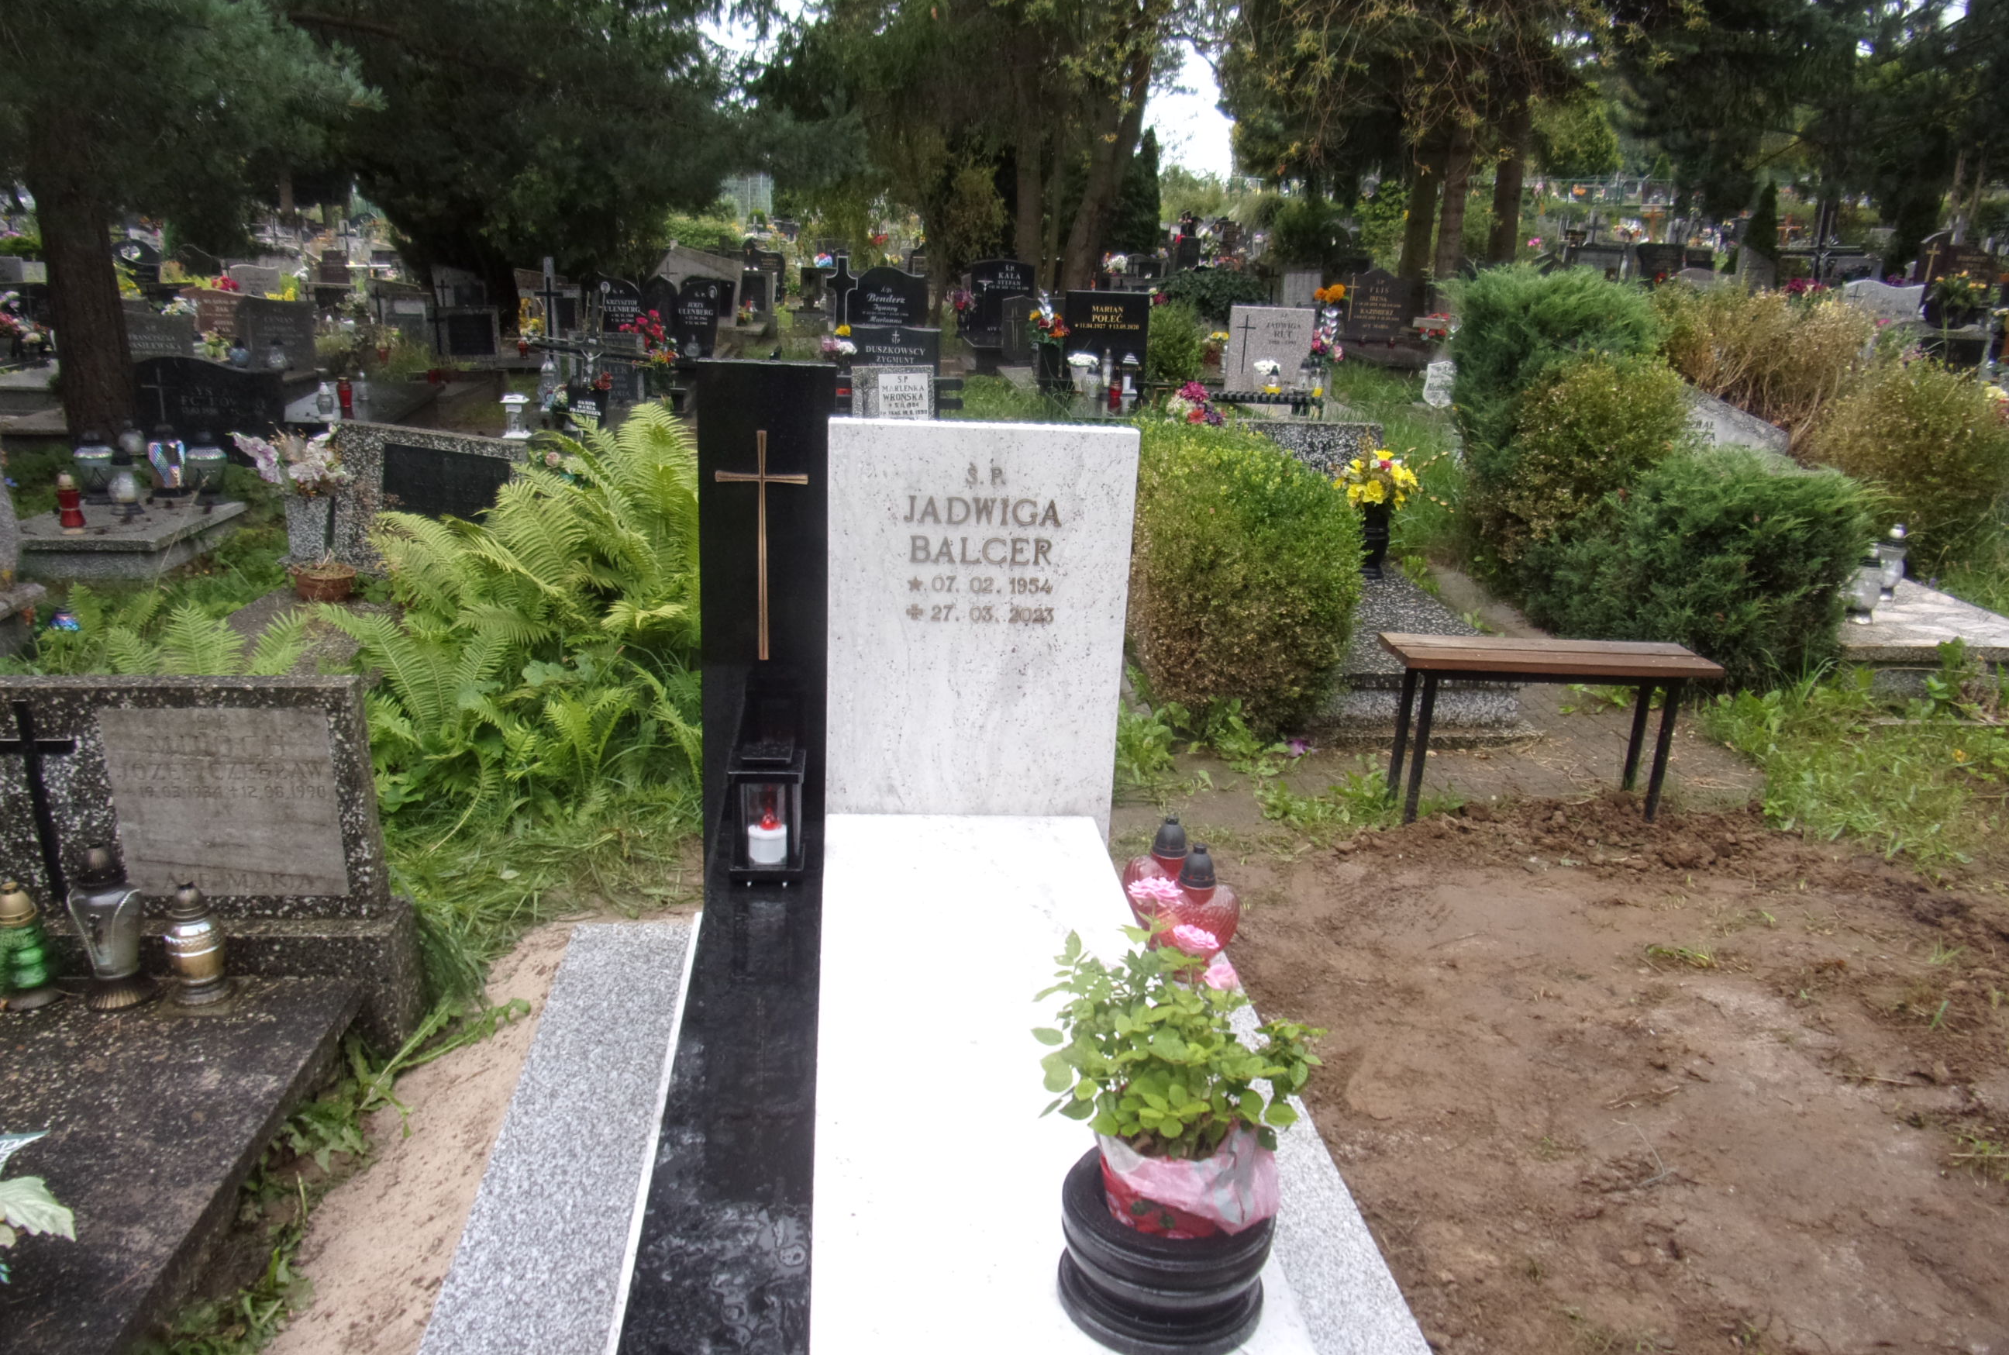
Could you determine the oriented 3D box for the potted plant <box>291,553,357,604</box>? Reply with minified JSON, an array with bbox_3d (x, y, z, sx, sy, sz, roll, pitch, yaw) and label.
[{"bbox_3d":[-2.247,-0.334,4.600,0.205,0.140,0.205,1,19,-7],"label":"potted plant"}]

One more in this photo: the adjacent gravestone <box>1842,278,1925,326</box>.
[{"bbox_3d":[9.780,-4.113,15.500,0.900,0.620,0.120,1,19,-7],"label":"adjacent gravestone"}]

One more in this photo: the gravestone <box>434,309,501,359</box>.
[{"bbox_3d":[-4.638,-2.961,12.000,0.560,0.450,0.140,0,18,-7],"label":"gravestone"}]

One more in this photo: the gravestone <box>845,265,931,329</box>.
[{"bbox_3d":[-1.074,-3.346,12.800,0.742,0.792,0.090,1,17,-8],"label":"gravestone"}]

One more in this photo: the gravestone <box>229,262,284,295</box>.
[{"bbox_3d":[-8.331,-4.392,15.500,0.570,0.470,0.140,0,18,-9],"label":"gravestone"}]

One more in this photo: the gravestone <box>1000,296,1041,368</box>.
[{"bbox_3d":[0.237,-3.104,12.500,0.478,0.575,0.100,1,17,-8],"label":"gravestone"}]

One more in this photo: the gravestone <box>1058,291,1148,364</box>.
[{"bbox_3d":[0.787,-2.582,10.700,0.606,0.720,0.080,1,17,-9],"label":"gravestone"}]

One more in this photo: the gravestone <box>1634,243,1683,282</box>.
[{"bbox_3d":[8.007,-5.009,17.000,0.570,0.530,0.140,1,18,-4],"label":"gravestone"}]

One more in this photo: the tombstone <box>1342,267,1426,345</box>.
[{"bbox_3d":[4.073,-4.006,15.000,0.820,0.740,0.120,1,19,-7],"label":"tombstone"}]

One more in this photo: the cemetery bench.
[{"bbox_3d":[1.530,0.147,4.017,0.885,0.465,0.261,2,18,-3],"label":"cemetery bench"}]

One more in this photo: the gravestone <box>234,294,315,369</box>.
[{"bbox_3d":[-5.490,-2.585,10.500,0.570,0.560,0.140,-1,18,-11],"label":"gravestone"}]

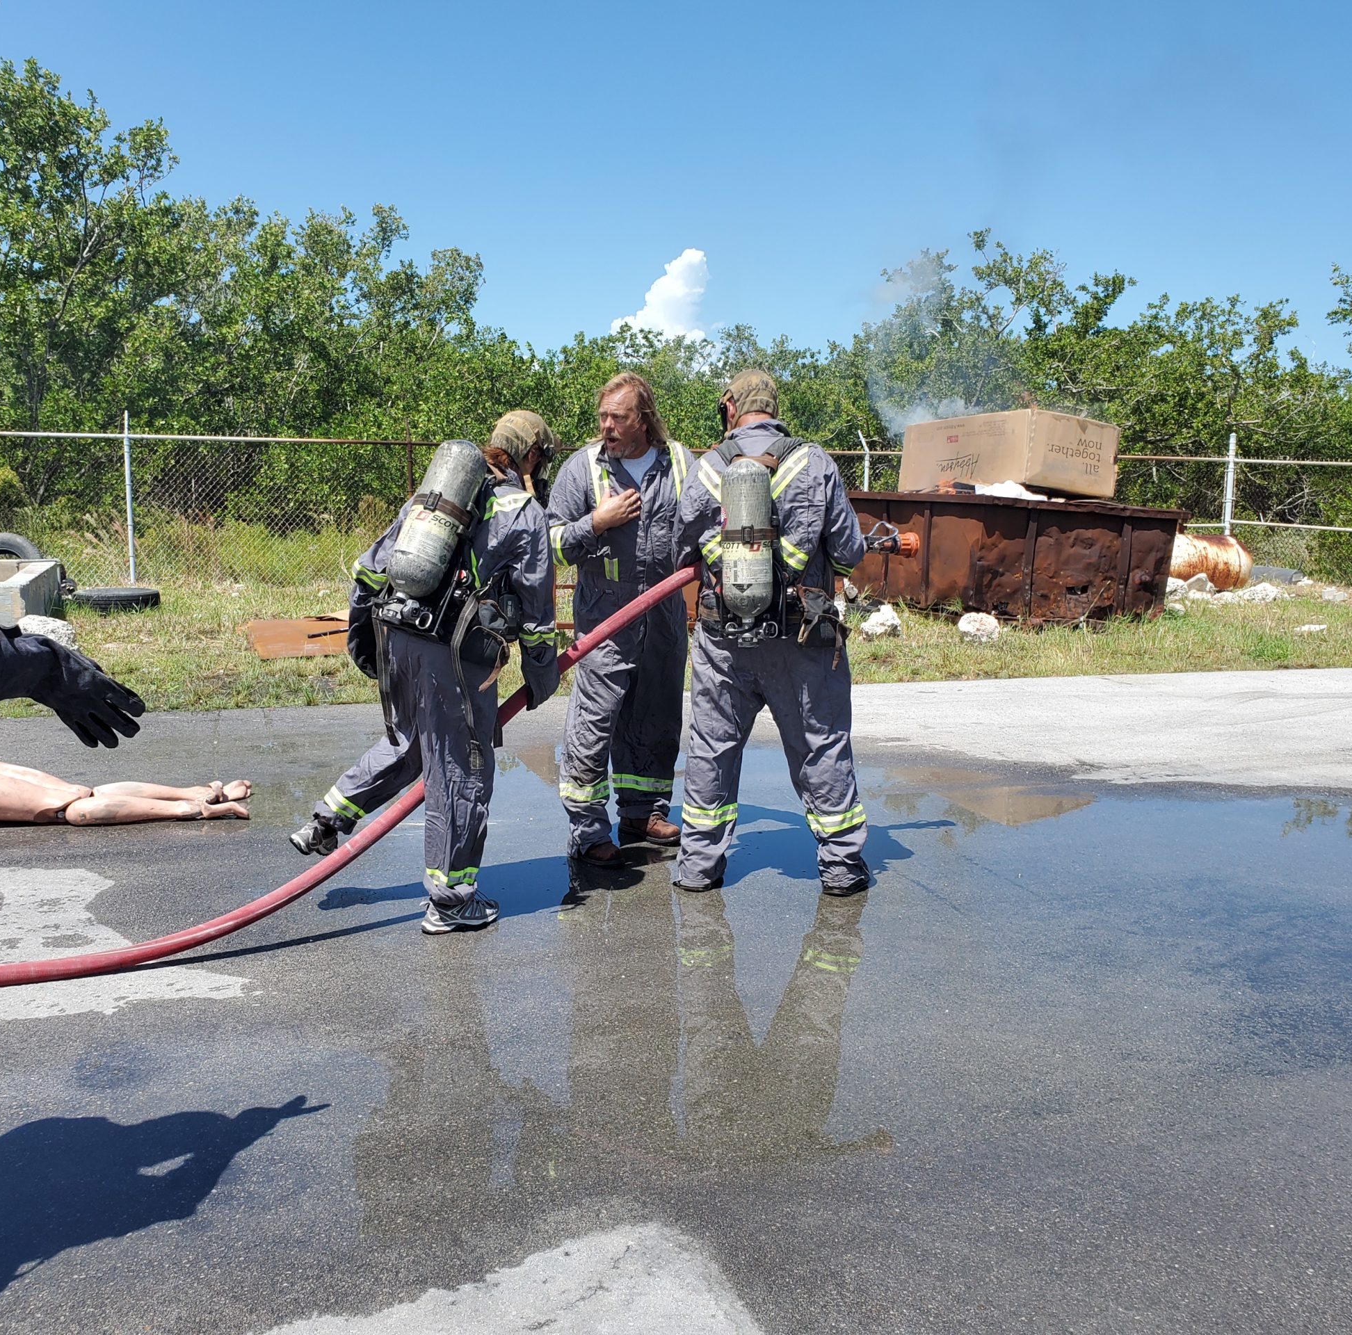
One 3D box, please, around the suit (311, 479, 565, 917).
[{"bbox_3d":[-0.800,0.024,4.592,0.640,1.430,0.660,-6,11,-37],"label":"suit"}]

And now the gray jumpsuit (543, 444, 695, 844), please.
[{"bbox_3d":[-0.214,-0.106,5.127,0.560,1.530,0.400,-1,9,-13],"label":"gray jumpsuit"}]

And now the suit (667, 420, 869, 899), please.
[{"bbox_3d":[0.321,-0.055,4.780,0.680,1.580,0.480,2,9,11],"label":"suit"}]

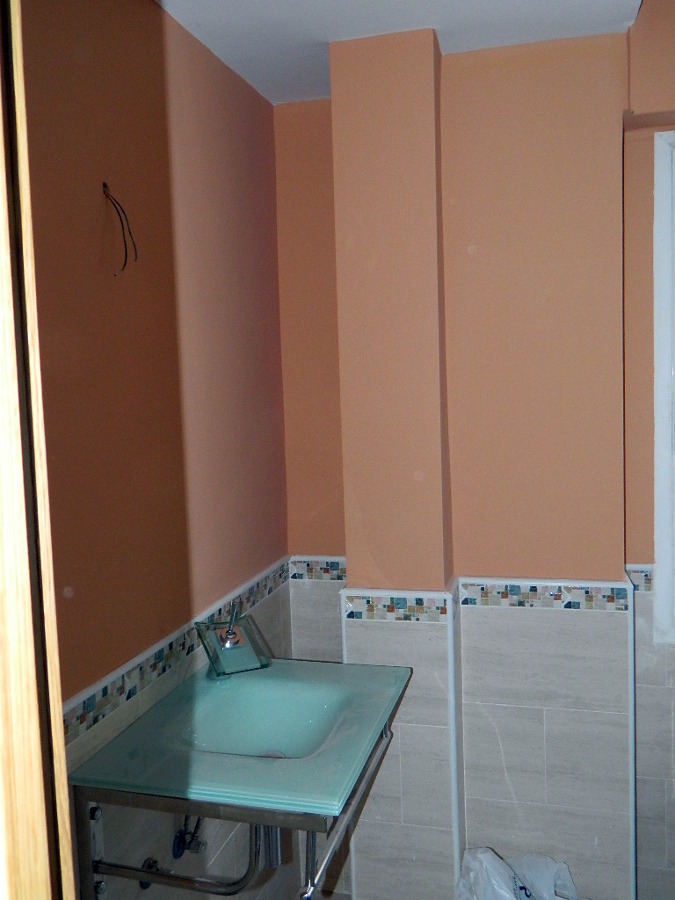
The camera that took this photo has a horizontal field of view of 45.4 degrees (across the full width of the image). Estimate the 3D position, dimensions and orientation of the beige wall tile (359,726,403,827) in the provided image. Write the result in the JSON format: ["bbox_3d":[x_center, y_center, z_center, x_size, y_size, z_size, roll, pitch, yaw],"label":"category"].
[{"bbox_3d":[0.098,0.796,2.000,0.129,0.253,0.012,0,5,16],"label":"beige wall tile"}]

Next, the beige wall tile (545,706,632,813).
[{"bbox_3d":[0.627,0.777,2.024,0.201,0.253,0.012,0,5,16],"label":"beige wall tile"}]

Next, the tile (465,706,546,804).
[{"bbox_3d":[0.432,0.779,2.079,0.205,0.253,0.012,0,5,16],"label":"tile"}]

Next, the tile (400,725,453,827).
[{"bbox_3d":[0.217,0.795,1.966,0.119,0.253,0.012,0,5,16],"label":"tile"}]

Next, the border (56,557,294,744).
[{"bbox_3d":[-0.297,0.401,1.844,0.012,0.068,1.147,0,5,16],"label":"border"}]

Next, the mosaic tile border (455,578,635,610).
[{"bbox_3d":[0.515,0.361,2.017,0.416,0.068,0.012,0,5,16],"label":"mosaic tile border"}]

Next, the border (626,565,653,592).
[{"bbox_3d":[0.804,0.341,2.144,0.068,0.068,0.012,0,5,16],"label":"border"}]

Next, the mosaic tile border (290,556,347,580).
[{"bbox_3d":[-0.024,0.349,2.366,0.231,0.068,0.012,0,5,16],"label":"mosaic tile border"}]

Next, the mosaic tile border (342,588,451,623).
[{"bbox_3d":[0.142,0.379,1.949,0.263,0.068,0.012,0,5,16],"label":"mosaic tile border"}]

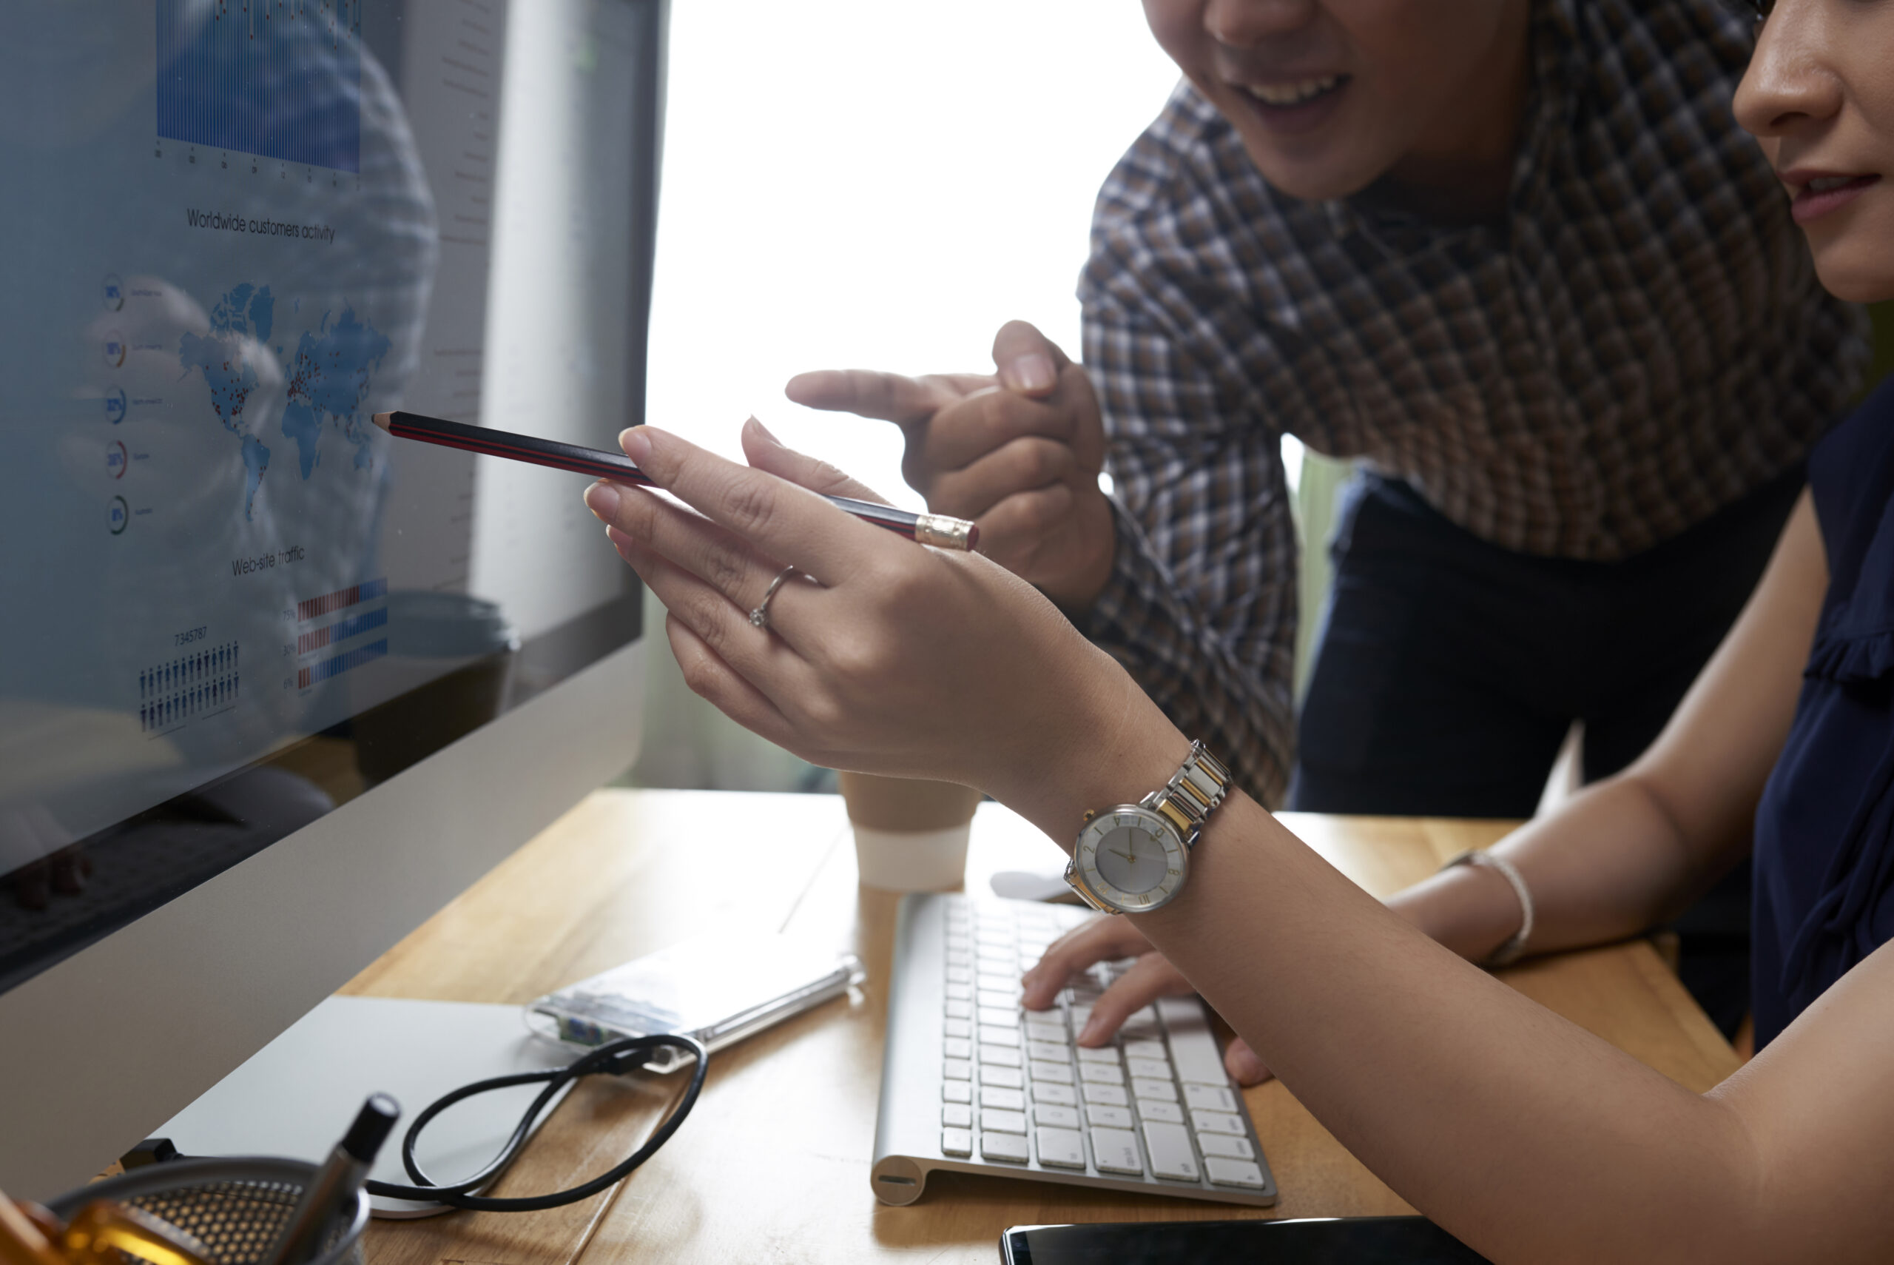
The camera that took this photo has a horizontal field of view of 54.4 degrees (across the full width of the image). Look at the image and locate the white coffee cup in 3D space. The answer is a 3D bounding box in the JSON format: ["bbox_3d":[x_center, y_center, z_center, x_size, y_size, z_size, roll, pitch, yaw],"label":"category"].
[{"bbox_3d":[-0.018,0.067,0.947,0.090,0.118,0.090,0,10,0],"label":"white coffee cup"}]

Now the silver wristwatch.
[{"bbox_3d":[0.059,0.055,0.527,0.035,0.057,0.047,40,28,9],"label":"silver wristwatch"}]

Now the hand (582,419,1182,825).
[{"bbox_3d":[-0.023,0.001,0.520,0.174,0.077,0.055,34,18,-2],"label":"hand"}]

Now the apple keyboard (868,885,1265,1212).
[{"bbox_3d":[0.043,0.153,0.740,0.131,0.019,0.281,0,10,0],"label":"apple keyboard"}]

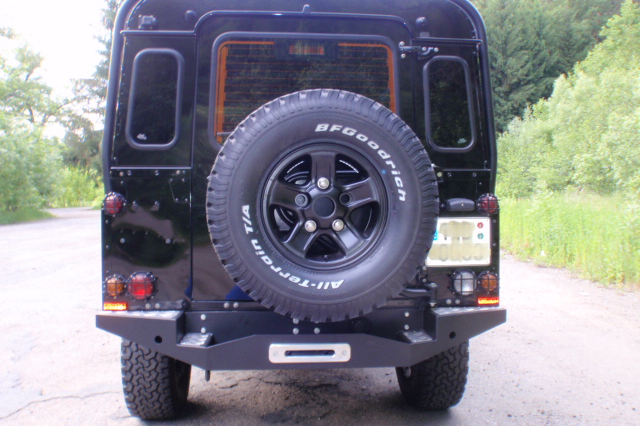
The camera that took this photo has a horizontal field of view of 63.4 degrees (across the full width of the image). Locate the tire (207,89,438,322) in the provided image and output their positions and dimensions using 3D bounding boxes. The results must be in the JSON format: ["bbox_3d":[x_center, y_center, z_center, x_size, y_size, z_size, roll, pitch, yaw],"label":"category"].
[{"bbox_3d":[0.012,-0.023,1.860,0.806,0.806,0.255,0,2,-4],"label":"tire"}]

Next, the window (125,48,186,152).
[{"bbox_3d":[-0.660,-0.456,2.070,0.203,0.425,0.030,0,-8,-5],"label":"window"}]

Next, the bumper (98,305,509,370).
[{"bbox_3d":[-0.046,0.477,1.970,1.610,0.180,0.220,0,0,-5],"label":"bumper"}]

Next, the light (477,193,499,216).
[{"bbox_3d":[0.679,-0.035,2.100,0.086,0.088,0.055,0,0,-5],"label":"light"}]

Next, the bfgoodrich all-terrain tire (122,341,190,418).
[{"bbox_3d":[-0.850,0.685,2.810,0.240,0.800,0.800,0,0,-5],"label":"bfgoodrich all-terrain tire"}]

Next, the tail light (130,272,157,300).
[{"bbox_3d":[-0.708,0.289,2.065,0.109,0.112,0.060,0,2,-4],"label":"tail light"}]

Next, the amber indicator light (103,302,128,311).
[{"bbox_3d":[-0.789,0.363,2.005,0.092,0.031,0.018,0,0,-5],"label":"amber indicator light"}]

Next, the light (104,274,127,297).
[{"bbox_3d":[-0.814,0.290,2.058,0.087,0.100,0.060,0,2,-4],"label":"light"}]

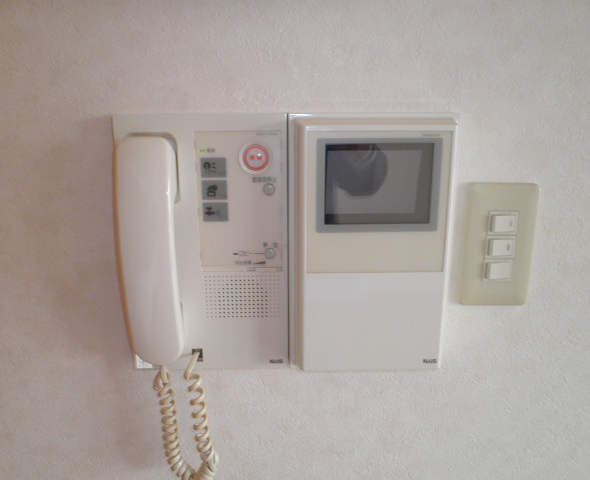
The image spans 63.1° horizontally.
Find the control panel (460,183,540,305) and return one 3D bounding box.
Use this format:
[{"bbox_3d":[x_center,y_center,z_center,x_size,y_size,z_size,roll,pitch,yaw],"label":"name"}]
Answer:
[{"bbox_3d":[0.197,0.006,0.462,0.070,0.121,0.012,0,13,-1],"label":"control panel"}]

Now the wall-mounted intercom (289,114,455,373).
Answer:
[{"bbox_3d":[0.071,0.010,0.444,0.152,0.245,0.042,0,13,-1],"label":"wall-mounted intercom"}]

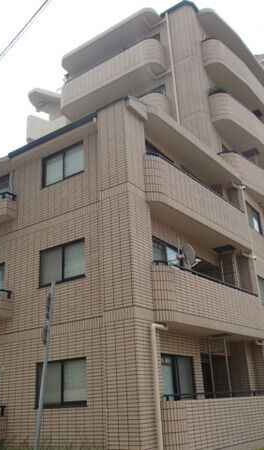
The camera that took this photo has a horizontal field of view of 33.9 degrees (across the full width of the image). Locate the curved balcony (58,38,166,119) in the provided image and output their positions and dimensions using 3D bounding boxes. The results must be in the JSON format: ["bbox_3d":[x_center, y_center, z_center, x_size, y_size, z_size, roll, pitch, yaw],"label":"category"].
[{"bbox_3d":[-0.940,-6.328,19.190,5.300,1.300,1.250,-17,-26,30],"label":"curved balcony"}]

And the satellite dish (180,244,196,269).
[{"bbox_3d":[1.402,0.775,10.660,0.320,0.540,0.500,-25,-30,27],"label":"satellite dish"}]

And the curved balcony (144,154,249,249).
[{"bbox_3d":[1.621,-0.364,12.318,1.150,1.320,5.320,-19,-27,34],"label":"curved balcony"}]

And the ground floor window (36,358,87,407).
[{"bbox_3d":[-1.543,3.492,9.515,1.505,0.980,0.150,-17,-26,31],"label":"ground floor window"}]

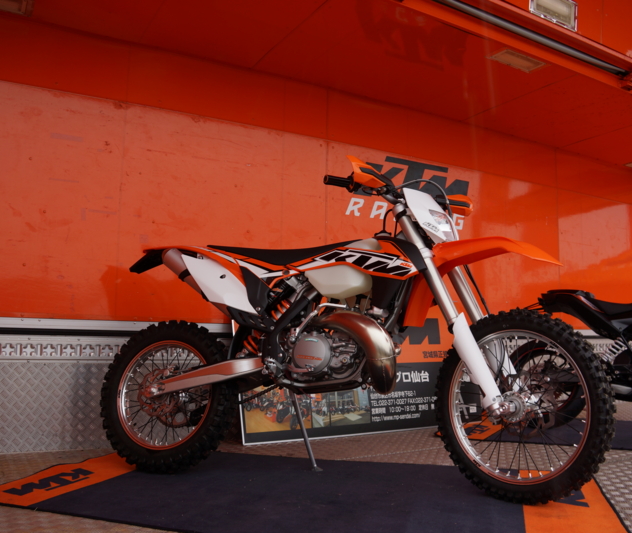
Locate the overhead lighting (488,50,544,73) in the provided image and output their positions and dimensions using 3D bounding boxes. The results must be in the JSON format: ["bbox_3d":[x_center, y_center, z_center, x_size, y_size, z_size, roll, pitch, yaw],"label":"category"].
[{"bbox_3d":[1.181,-1.206,3.516,0.335,0.035,0.135,4,-7,-30],"label":"overhead lighting"}]

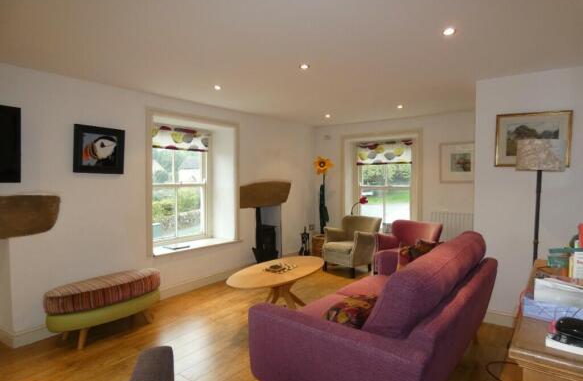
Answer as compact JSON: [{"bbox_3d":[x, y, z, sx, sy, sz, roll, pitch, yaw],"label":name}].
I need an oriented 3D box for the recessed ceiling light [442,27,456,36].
[{"bbox_3d":[0.955,-0.946,2.036,0.085,0.020,0.085,2,2,41],"label":"recessed ceiling light"}]

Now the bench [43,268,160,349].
[{"bbox_3d":[-1.713,1.086,3.181,0.410,0.485,1.050,2,3,38],"label":"bench"}]

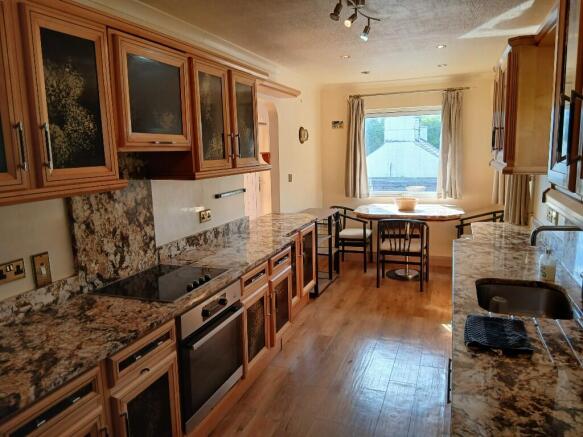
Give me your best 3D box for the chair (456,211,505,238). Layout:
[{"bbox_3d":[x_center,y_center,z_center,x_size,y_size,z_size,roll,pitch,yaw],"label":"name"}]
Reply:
[{"bbox_3d":[2.137,0.319,4.918,0.530,0.750,0.550,2,10,18],"label":"chair"}]

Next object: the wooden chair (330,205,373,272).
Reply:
[{"bbox_3d":[0.750,0.251,5.519,0.520,0.755,0.550,1,9,13],"label":"wooden chair"}]

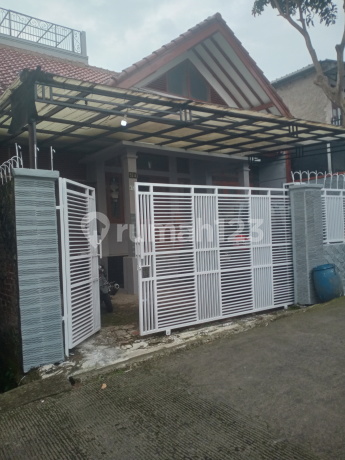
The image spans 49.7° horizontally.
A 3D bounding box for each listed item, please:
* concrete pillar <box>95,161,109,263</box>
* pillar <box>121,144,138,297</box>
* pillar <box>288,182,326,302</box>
[{"bbox_3d":[-1.796,-0.158,9.394,0.245,3.080,0.255,-2,-1,-34],"label":"concrete pillar"},{"bbox_3d":[-0.888,-0.163,8.417,0.286,3.182,0.296,-2,-1,-34],"label":"pillar"},{"bbox_3d":[2.279,0.225,6.270,0.460,1.930,0.360,-2,-1,-32],"label":"pillar"}]

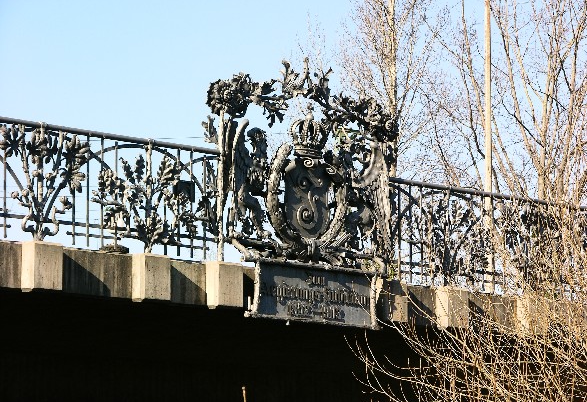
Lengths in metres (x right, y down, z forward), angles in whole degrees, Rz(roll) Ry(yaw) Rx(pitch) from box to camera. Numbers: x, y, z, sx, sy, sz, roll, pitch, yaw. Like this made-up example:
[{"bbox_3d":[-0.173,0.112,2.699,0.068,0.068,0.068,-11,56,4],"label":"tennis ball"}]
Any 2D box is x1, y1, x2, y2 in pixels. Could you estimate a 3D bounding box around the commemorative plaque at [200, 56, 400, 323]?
[{"bbox_3d":[0.156,-0.102,27.796,0.420,2.740,2.860,-7,-10,42],"label":"commemorative plaque"}]

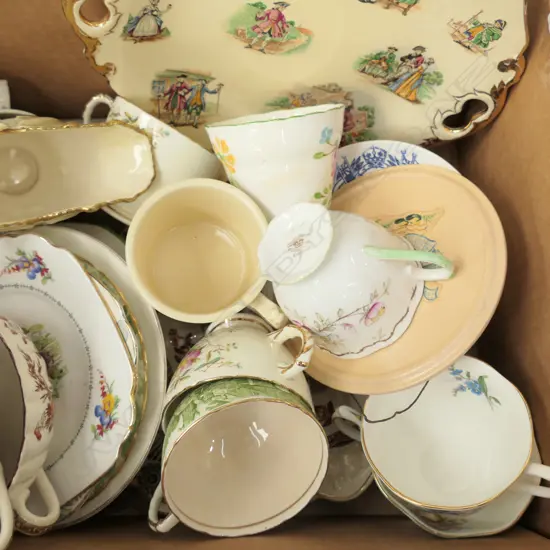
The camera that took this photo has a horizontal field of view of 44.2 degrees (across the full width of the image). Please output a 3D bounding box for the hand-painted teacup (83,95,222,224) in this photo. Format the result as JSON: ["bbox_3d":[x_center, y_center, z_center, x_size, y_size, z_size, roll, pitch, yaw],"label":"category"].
[{"bbox_3d":[-0.085,-0.069,0.446,0.104,0.090,0.064,31,96,3],"label":"hand-painted teacup"}]

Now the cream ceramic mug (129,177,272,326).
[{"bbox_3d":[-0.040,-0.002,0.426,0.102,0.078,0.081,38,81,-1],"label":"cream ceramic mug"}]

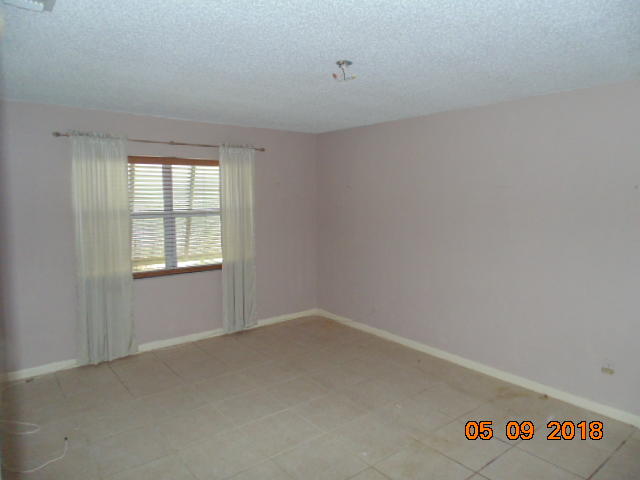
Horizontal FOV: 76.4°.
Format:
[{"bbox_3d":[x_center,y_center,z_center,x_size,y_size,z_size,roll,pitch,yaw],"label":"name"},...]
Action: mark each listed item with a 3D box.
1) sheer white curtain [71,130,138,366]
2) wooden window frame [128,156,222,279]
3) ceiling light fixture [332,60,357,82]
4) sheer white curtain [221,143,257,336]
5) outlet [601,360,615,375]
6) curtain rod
[{"bbox_3d":[-2.058,0.115,3.935,0.540,2.180,0.100,-5,8,-36],"label":"sheer white curtain"},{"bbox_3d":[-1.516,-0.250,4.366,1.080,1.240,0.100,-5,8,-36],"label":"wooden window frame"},{"bbox_3d":[0.146,-1.005,2.442,0.120,0.110,0.120,-5,8,-36],"label":"ceiling light fixture"},{"bbox_3d":[-0.941,0.016,4.756,0.430,2.170,0.100,-5,8,-36],"label":"sheer white curtain"},{"bbox_3d":[2.137,0.950,3.026,0.025,0.112,0.080,-5,9,-40],"label":"outlet"},{"bbox_3d":[-1.503,-0.999,4.208,2.130,0.045,0.070,-5,8,-36],"label":"curtain rod"}]

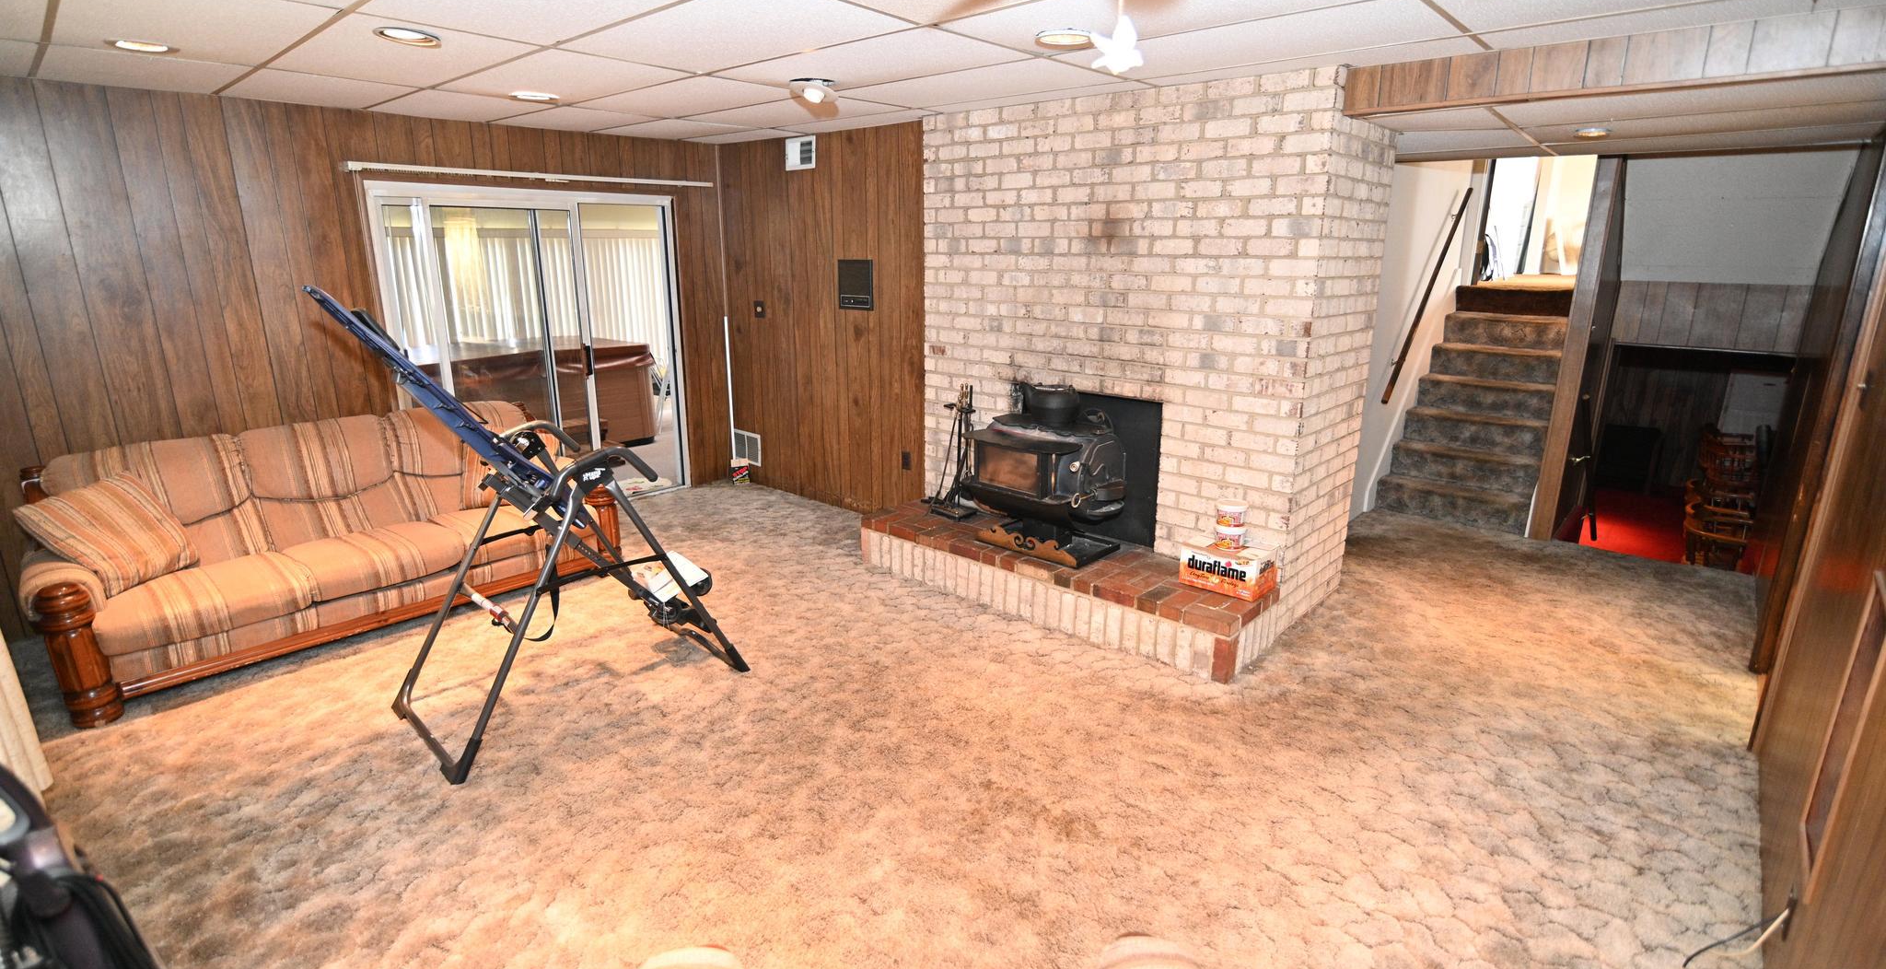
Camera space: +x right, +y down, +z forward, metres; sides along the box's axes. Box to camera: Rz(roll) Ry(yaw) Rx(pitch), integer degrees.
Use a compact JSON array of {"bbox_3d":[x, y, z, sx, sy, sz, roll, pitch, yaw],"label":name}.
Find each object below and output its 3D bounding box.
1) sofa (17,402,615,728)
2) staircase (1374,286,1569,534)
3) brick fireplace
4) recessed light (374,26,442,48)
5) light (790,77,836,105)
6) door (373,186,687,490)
[{"bbox_3d":[-2.785,0.164,4.025,0.990,0.870,2.230,14,21,40],"label":"sofa"},{"bbox_3d":[3.717,-0.578,5.693,0.860,1.440,1.400,14,21,40],"label":"staircase"},{"bbox_3d":[0.804,-0.653,4.214,2.090,2.367,1.380,14,21,40],"label":"brick fireplace"},{"bbox_3d":[-1.785,-1.481,2.795,0.200,0.030,0.200,14,21,40],"label":"recessed light"},{"bbox_3d":[-0.549,-1.660,3.547,0.190,0.075,0.190,0,16,0],"label":"light"},{"bbox_3d":[-2.410,-0.773,5.227,0.100,2.000,1.770,14,21,40],"label":"door"}]

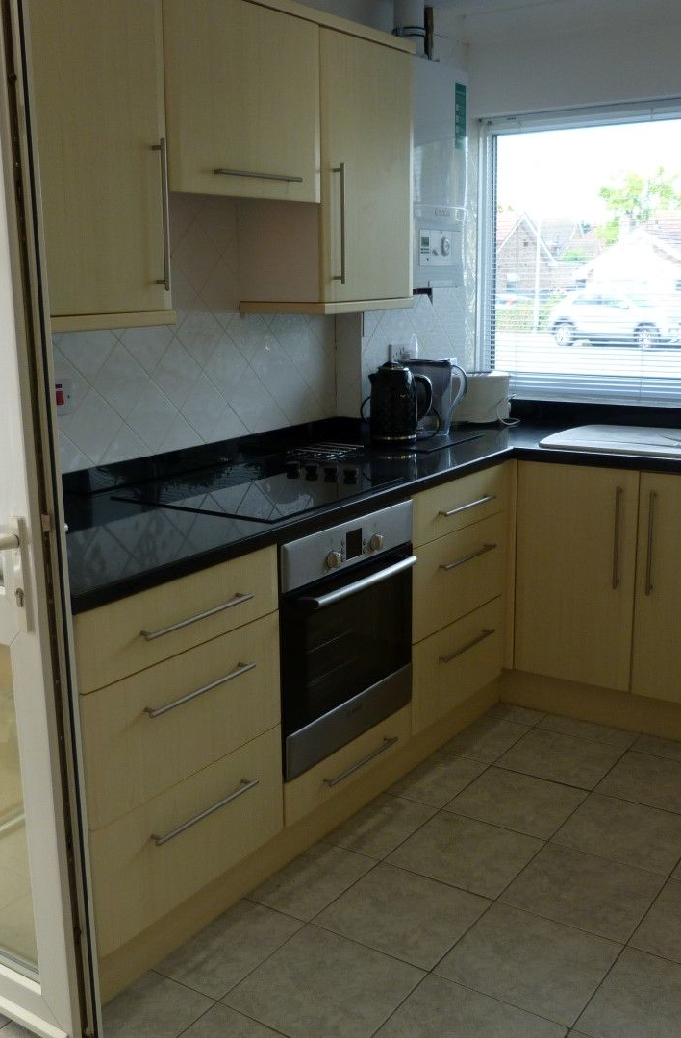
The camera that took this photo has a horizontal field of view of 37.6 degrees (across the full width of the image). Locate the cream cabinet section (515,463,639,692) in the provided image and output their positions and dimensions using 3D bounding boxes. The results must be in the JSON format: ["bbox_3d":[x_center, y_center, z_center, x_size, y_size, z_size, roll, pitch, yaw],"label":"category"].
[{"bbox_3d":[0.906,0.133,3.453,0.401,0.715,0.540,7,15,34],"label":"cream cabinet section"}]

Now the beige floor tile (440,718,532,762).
[{"bbox_3d":[0.472,0.716,3.231,0.191,0.010,0.310,7,15,34],"label":"beige floor tile"}]

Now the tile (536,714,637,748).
[{"bbox_3d":[0.819,0.710,3.315,0.314,0.010,0.135,7,15,34],"label":"tile"}]

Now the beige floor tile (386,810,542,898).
[{"bbox_3d":[0.329,0.869,2.604,0.313,0.010,0.313,7,15,34],"label":"beige floor tile"}]

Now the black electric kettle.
[{"bbox_3d":[0.207,-0.399,3.420,0.216,0.278,0.157,-1,12,3],"label":"black electric kettle"}]

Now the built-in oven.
[{"bbox_3d":[-0.174,0.269,2.741,0.570,0.595,0.595,7,15,34],"label":"built-in oven"}]

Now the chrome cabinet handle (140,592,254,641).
[{"bbox_3d":[-0.290,0.200,2.064,0.036,0.012,0.320,7,15,34],"label":"chrome cabinet handle"}]

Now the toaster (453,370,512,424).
[{"bbox_3d":[0.515,-0.453,3.834,0.255,0.190,0.165,3,13,20],"label":"toaster"}]

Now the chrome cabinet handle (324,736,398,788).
[{"bbox_3d":[0.059,0.644,2.666,0.036,0.012,0.326,7,15,34],"label":"chrome cabinet handle"}]

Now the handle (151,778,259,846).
[{"bbox_3d":[-0.286,0.625,2.150,0.036,0.012,0.322,7,15,34],"label":"handle"}]

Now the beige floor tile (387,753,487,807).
[{"bbox_3d":[0.294,0.775,2.978,0.191,0.010,0.310,7,15,34],"label":"beige floor tile"}]

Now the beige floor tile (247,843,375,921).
[{"bbox_3d":[-0.059,0.908,2.507,0.186,0.010,0.314,7,15,34],"label":"beige floor tile"}]

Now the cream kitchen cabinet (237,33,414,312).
[{"bbox_3d":[-0.044,-1.012,3.019,0.310,0.755,0.493,7,15,34],"label":"cream kitchen cabinet"}]

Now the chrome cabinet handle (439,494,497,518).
[{"bbox_3d":[0.389,-0.041,3.026,0.036,0.012,0.326,7,15,34],"label":"chrome cabinet handle"}]

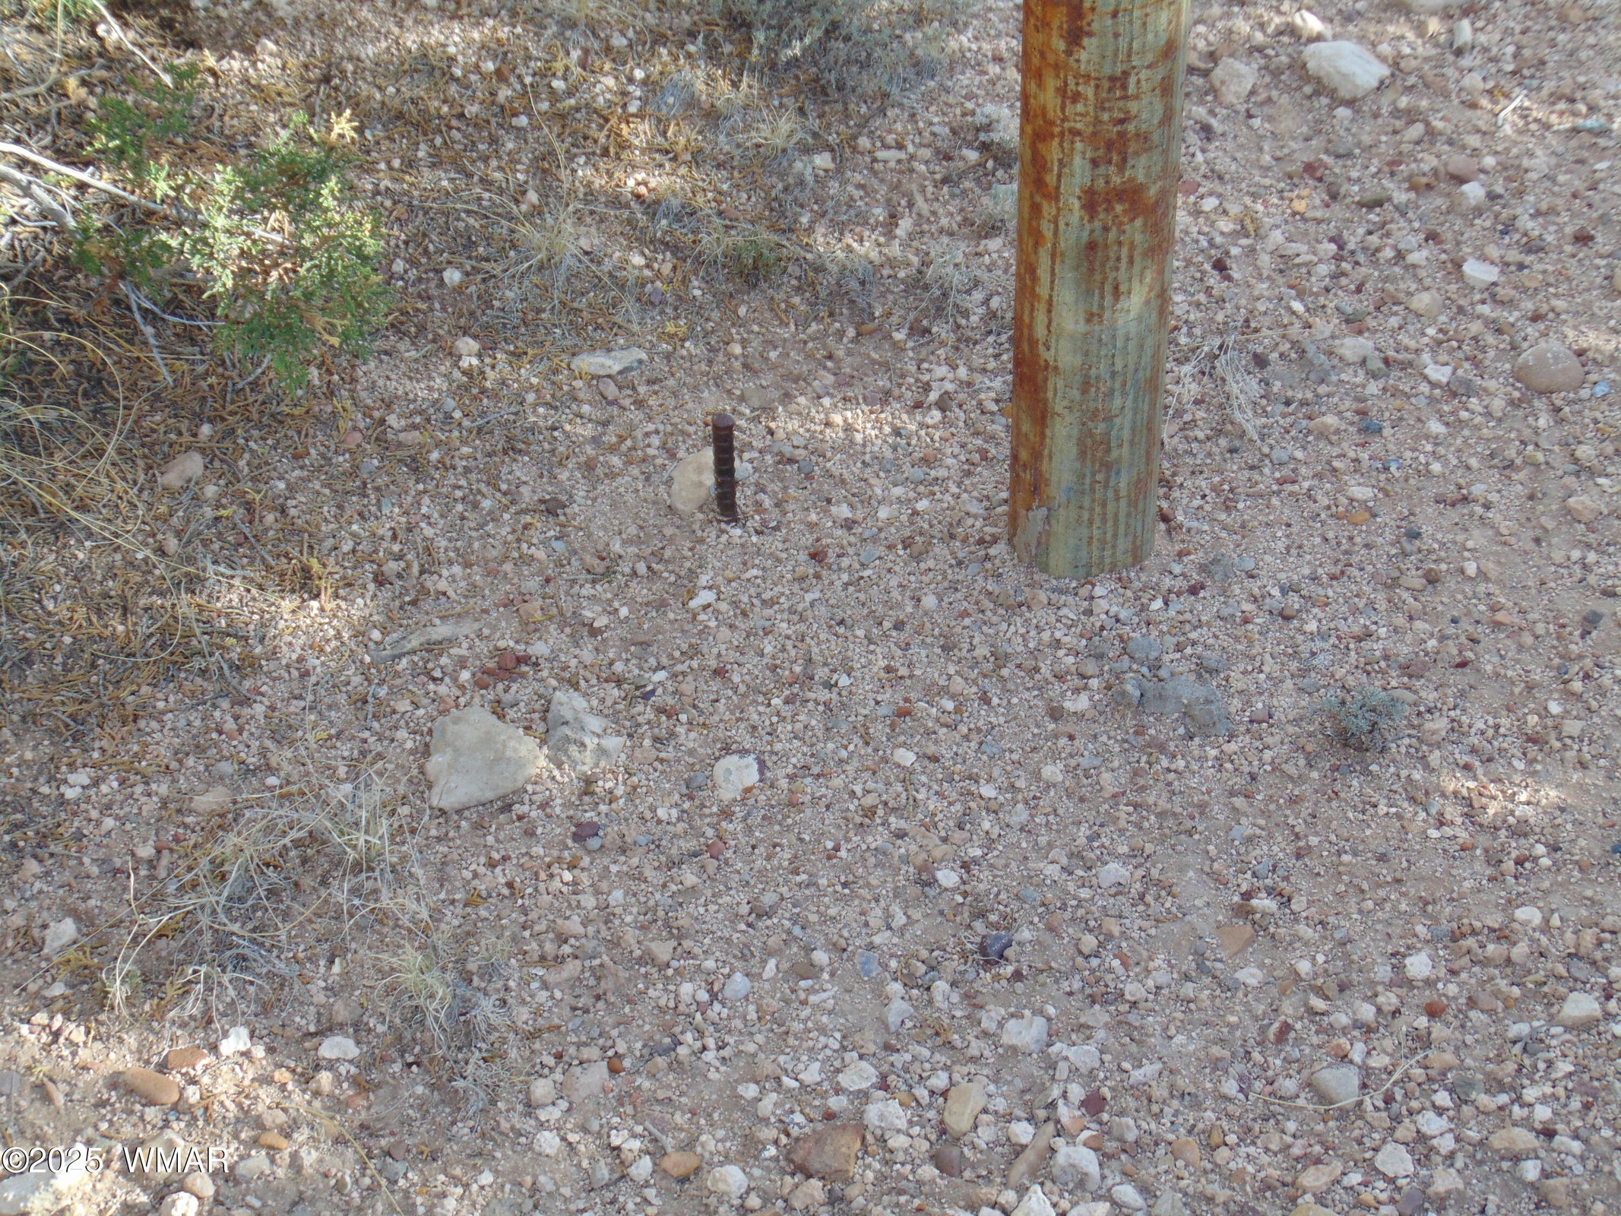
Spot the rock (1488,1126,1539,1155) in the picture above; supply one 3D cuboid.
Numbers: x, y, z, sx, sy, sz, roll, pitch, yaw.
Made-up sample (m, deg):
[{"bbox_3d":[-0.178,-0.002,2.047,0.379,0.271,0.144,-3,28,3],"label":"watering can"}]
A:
[{"bbox_3d":[0.442,0.336,2.095,0.032,0.013,0.017,-1,45,1],"label":"rock"}]

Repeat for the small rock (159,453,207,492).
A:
[{"bbox_3d":[-0.488,-0.106,2.584,0.037,0.022,0.043,-2,40,0],"label":"small rock"}]

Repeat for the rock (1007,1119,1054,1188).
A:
[{"bbox_3d":[0.139,0.340,2.069,0.012,0.011,0.054,24,47,26],"label":"rock"}]

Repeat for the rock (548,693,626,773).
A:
[{"bbox_3d":[-0.156,0.088,2.325,0.055,0.028,0.069,-2,40,0],"label":"rock"}]

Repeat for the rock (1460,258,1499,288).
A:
[{"bbox_3d":[0.558,-0.277,2.764,0.030,0.016,0.025,5,41,7],"label":"rock"}]

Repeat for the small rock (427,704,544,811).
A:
[{"bbox_3d":[-0.235,0.102,2.339,0.083,0.029,0.078,-13,42,-13],"label":"small rock"}]

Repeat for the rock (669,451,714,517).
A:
[{"bbox_3d":[-0.092,-0.101,2.577,0.036,0.018,0.067,22,46,25],"label":"rock"}]

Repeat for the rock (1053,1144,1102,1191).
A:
[{"bbox_3d":[0.161,0.337,2.005,0.030,0.019,0.035,-2,40,0],"label":"rock"}]

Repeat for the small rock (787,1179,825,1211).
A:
[{"bbox_3d":[-0.003,0.366,2.076,0.024,0.013,0.020,-1,45,1],"label":"small rock"}]

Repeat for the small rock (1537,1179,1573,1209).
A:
[{"bbox_3d":[0.466,0.362,2.066,0.021,0.011,0.019,-20,47,-18],"label":"small rock"}]

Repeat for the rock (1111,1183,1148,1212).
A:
[{"bbox_3d":[0.191,0.352,1.988,0.022,0.013,0.019,-2,40,0],"label":"rock"}]

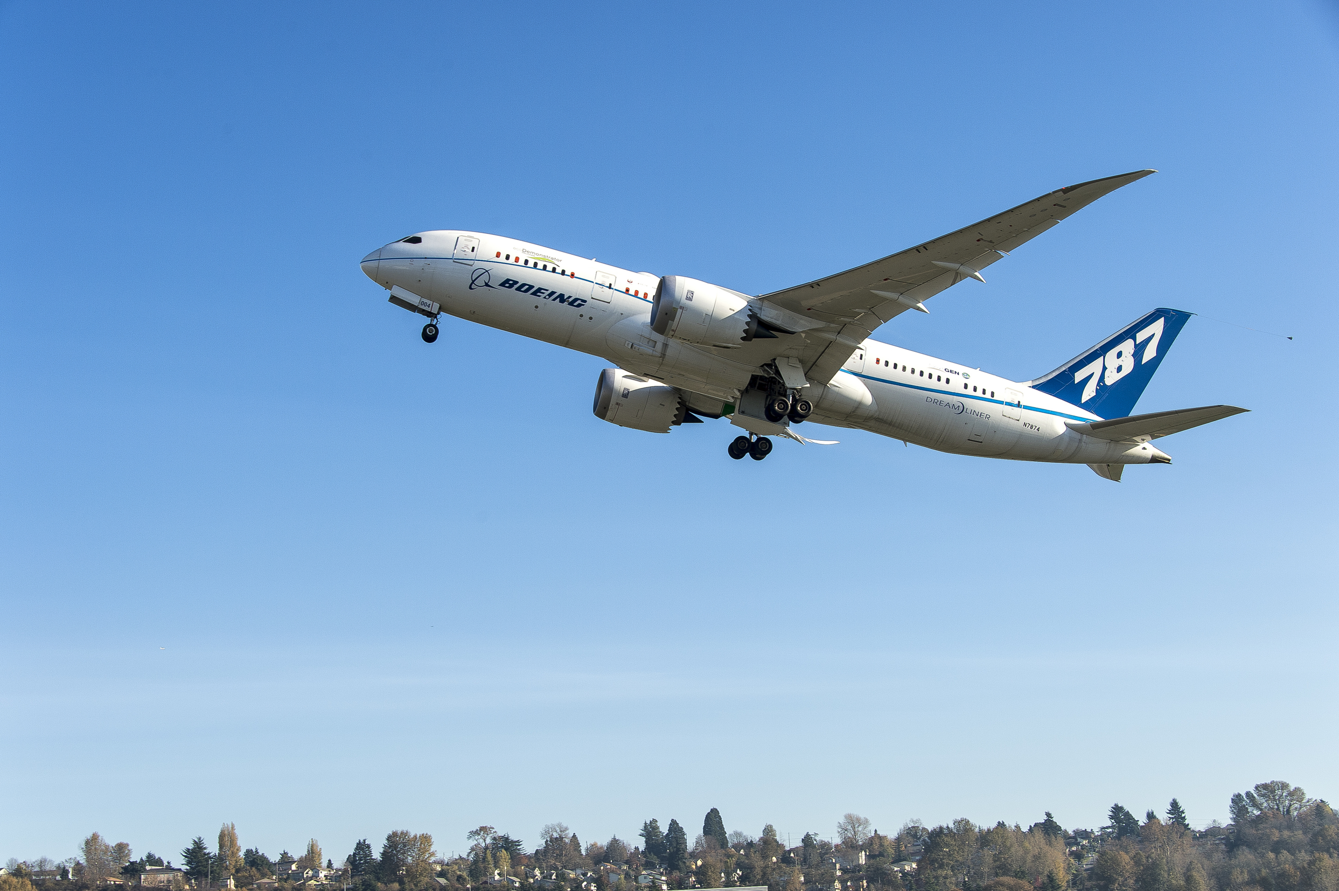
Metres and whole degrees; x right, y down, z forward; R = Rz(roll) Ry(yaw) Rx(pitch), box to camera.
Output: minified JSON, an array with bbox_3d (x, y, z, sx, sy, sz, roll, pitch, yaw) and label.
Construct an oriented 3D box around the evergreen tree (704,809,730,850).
[{"bbox_3d":[27.136,225.667,1126.663,14.700,26.700,14.700,-2,-14,0],"label":"evergreen tree"}]

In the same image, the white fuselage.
[{"bbox_3d":[7.373,-5.526,128.033,56.200,6.200,5.850,15,-17,-8],"label":"white fuselage"}]

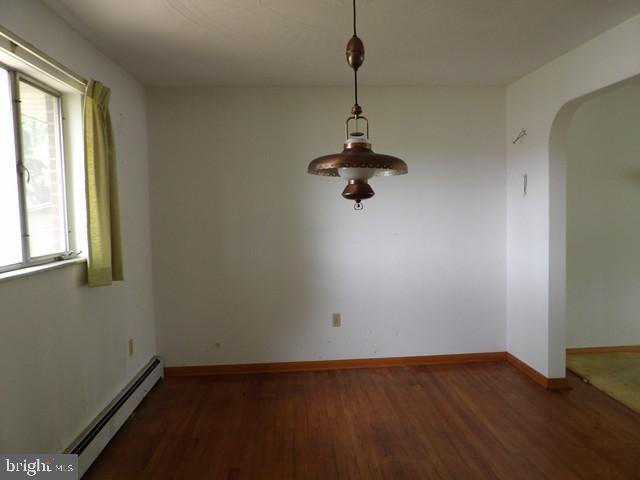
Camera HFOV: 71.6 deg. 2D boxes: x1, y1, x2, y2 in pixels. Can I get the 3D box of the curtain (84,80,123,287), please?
[{"bbox_3d":[-1.280,-0.330,2.625,0.110,1.185,0.265,-2,4,-4],"label":"curtain"}]

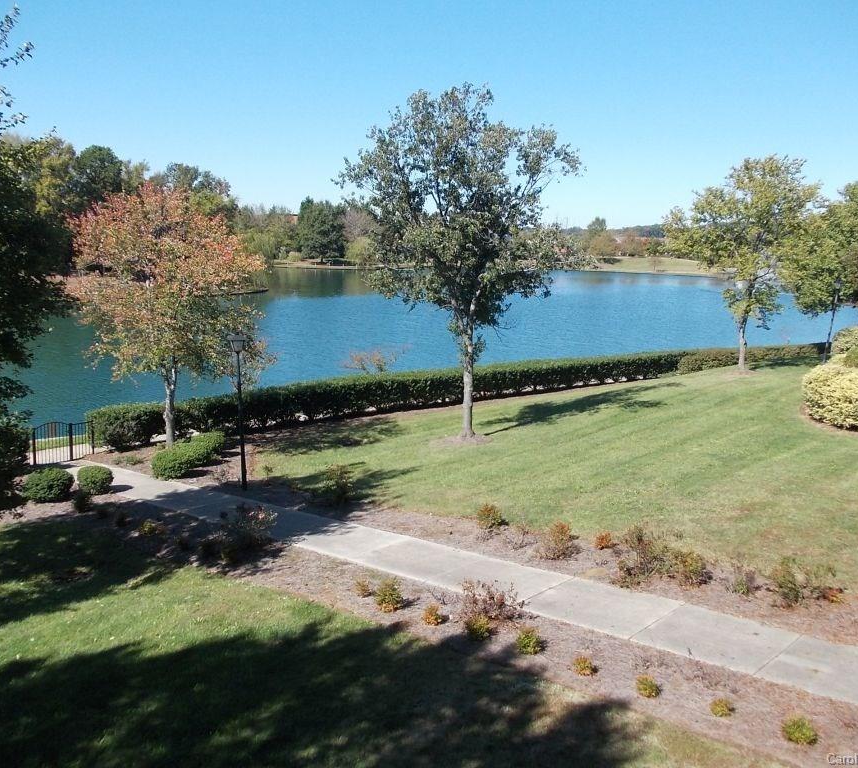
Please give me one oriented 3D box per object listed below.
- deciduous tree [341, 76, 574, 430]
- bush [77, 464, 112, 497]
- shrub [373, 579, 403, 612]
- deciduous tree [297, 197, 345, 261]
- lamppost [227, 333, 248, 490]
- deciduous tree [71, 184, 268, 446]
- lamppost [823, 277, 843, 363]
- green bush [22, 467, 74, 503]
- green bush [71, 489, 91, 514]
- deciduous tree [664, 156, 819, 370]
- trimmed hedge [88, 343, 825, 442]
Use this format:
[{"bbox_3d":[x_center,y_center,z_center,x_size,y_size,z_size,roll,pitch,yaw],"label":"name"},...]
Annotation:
[{"bbox_3d":[0.831,-3.166,22.556,6.500,9.500,6.300,0,10,0],"label":"deciduous tree"},{"bbox_3d":[-7.473,2.162,18.559,0.820,0.720,0.820,0,10,0],"label":"bush"},{"bbox_3d":[-0.623,3.255,12.746,0.460,0.520,0.460,0,10,0],"label":"shrub"},{"bbox_3d":[-19.857,-28.631,153.000,8.800,11.800,8.800,0,10,0],"label":"deciduous tree"},{"bbox_3d":[-4.219,0.638,18.615,0.400,3.610,0.400,0,10,0],"label":"lamppost"},{"bbox_3d":[-7.019,-1.780,22.403,5.300,7.050,5.200,0,10,0],"label":"deciduous tree"},{"bbox_3d":[16.994,-2.689,34.959,0.420,3.660,0.420,4,10,-1],"label":"lamppost"},{"bbox_3d":[-8.368,2.210,18.217,1.120,0.760,1.050,0,10,0],"label":"green bush"},{"bbox_3d":[-7.283,2.463,17.359,0.430,0.530,0.430,0,10,0],"label":"green bush"},{"bbox_3d":[12.428,-4.693,32.941,6.200,8.450,6.000,0,10,0],"label":"deciduous tree"},{"bbox_3d":[3.976,-0.205,30.054,30.501,0.980,1.100,-6,12,-29],"label":"trimmed hedge"}]

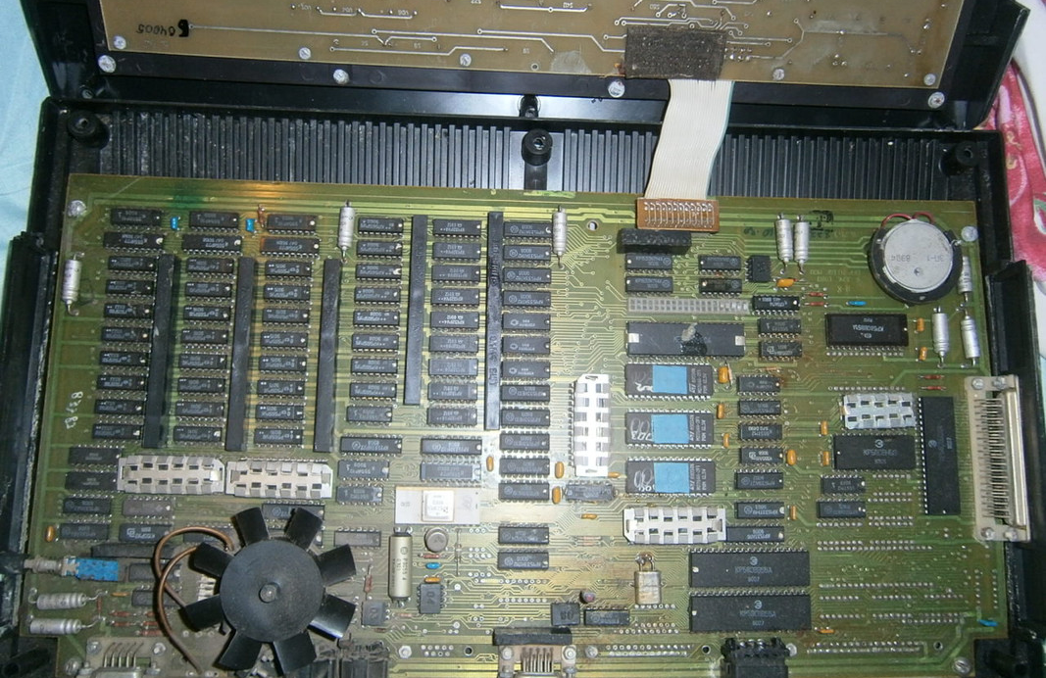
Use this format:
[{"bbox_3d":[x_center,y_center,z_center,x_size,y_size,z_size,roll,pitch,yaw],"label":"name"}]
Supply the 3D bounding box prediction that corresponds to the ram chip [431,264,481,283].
[{"bbox_3d":[-0.028,-0.028,0.335,0.020,0.004,0.008,1,82,-3],"label":"ram chip"}]

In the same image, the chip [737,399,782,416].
[{"bbox_3d":[0.100,0.029,0.331,0.018,0.004,0.007,1,81,-3],"label":"chip"}]

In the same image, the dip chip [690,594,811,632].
[{"bbox_3d":[0.093,0.112,0.323,0.051,0.005,0.015,1,82,-3],"label":"dip chip"}]

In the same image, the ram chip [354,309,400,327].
[{"bbox_3d":[-0.061,-0.008,0.331,0.019,0.004,0.008,1,82,-3],"label":"ram chip"}]

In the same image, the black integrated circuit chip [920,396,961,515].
[{"bbox_3d":[0.176,0.049,0.333,0.015,0.005,0.050,1,81,-3],"label":"black integrated circuit chip"}]

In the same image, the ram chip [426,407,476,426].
[{"bbox_3d":[-0.029,0.032,0.327,0.020,0.004,0.008,1,82,-3],"label":"ram chip"}]

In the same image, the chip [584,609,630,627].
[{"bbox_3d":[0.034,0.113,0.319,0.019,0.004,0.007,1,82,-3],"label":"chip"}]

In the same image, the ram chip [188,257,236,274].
[{"bbox_3d":[-0.130,-0.030,0.328,0.019,0.004,0.007,1,81,-3],"label":"ram chip"}]

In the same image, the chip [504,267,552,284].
[{"bbox_3d":[0.002,-0.027,0.334,0.020,0.004,0.007,1,83,-3],"label":"chip"}]

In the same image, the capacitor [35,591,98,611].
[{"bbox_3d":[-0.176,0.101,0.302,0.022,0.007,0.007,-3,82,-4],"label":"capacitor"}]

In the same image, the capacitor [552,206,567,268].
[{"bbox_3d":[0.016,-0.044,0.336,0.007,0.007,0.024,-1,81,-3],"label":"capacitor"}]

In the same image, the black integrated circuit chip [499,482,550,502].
[{"bbox_3d":[0.001,0.062,0.320,0.021,0.004,0.007,1,81,-3],"label":"black integrated circuit chip"}]

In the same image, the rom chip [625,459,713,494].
[{"bbox_3d":[0.061,0.057,0.325,0.037,0.005,0.015,1,81,-3],"label":"rom chip"}]

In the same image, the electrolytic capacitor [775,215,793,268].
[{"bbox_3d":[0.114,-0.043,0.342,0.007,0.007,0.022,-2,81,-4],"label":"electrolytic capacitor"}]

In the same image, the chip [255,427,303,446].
[{"bbox_3d":[-0.098,0.040,0.318,0.020,0.004,0.007,1,81,-3],"label":"chip"}]

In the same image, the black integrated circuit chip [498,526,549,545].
[{"bbox_3d":[0.000,0.079,0.317,0.021,0.004,0.007,1,81,-3],"label":"black integrated circuit chip"}]

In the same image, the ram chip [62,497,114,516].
[{"bbox_3d":[-0.170,0.066,0.309,0.019,0.004,0.007,1,81,-3],"label":"ram chip"}]

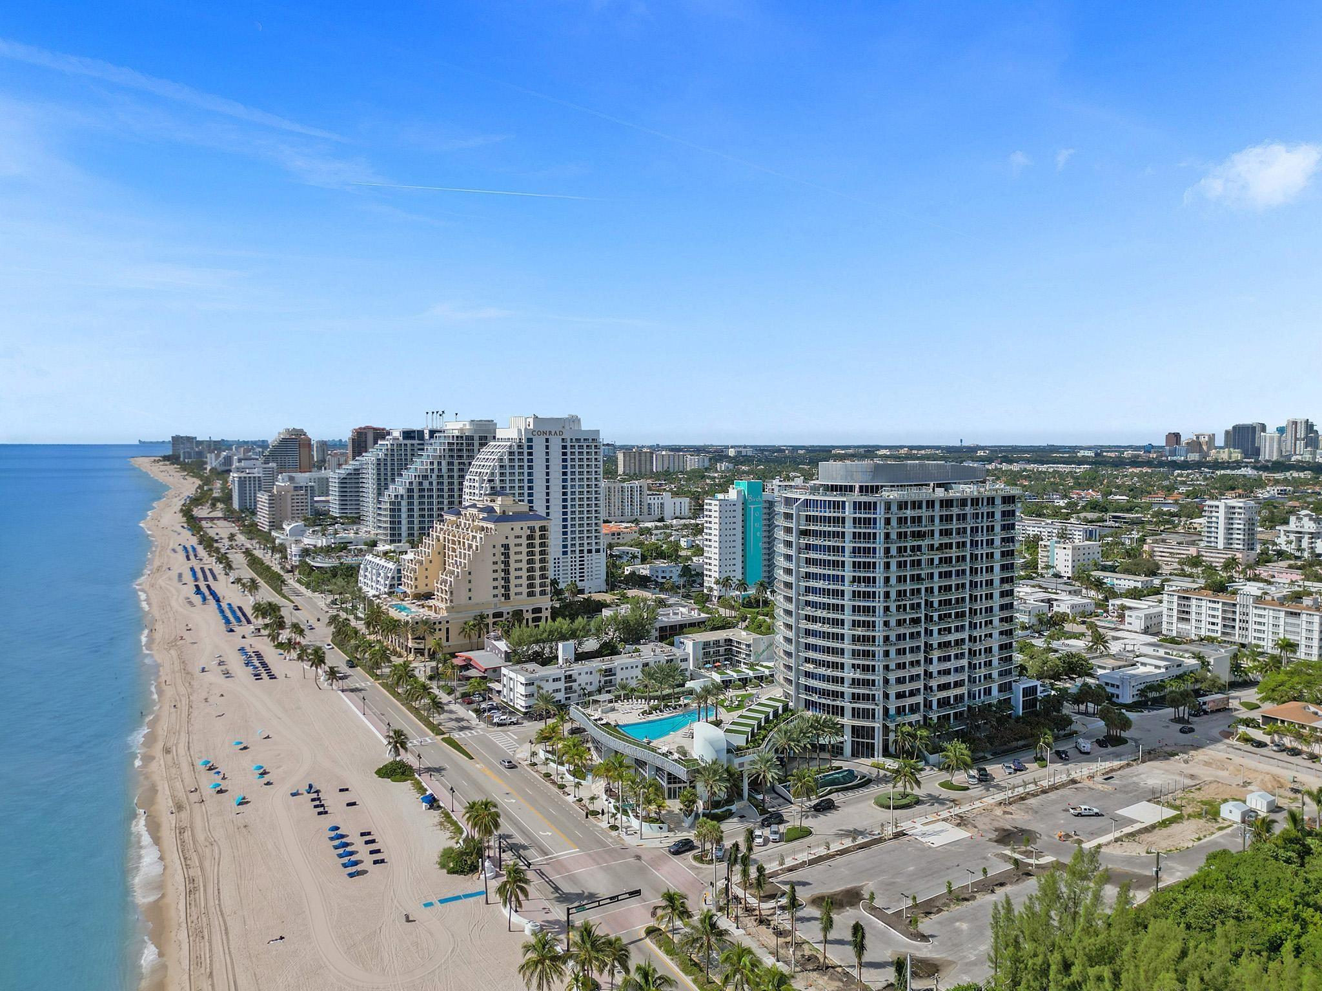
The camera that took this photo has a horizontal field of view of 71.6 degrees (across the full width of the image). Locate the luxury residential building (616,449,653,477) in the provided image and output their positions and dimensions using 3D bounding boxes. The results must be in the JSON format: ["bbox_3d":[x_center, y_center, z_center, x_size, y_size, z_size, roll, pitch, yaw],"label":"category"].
[{"bbox_3d":[-50.494,-60.471,1775.918,64.000,54.000,23.000,-2,4,-31],"label":"luxury residential building"}]

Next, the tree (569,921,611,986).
[{"bbox_3d":[-9.832,61.564,122.623,5.816,9.419,5.816,0,3,0],"label":"tree"}]

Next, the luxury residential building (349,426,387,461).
[{"bbox_3d":[-404.009,-49.581,1262.896,50.000,94.000,25.000,-2,4,-31],"label":"luxury residential building"}]

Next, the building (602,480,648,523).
[{"bbox_3d":[-35.463,5.663,823.417,45.500,37.000,21.000,-2,4,-31],"label":"building"}]

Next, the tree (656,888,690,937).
[{"bbox_3d":[1.726,61.413,132.920,5.402,8.487,5.402,0,3,0],"label":"tree"}]

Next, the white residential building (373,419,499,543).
[{"bbox_3d":[-113.804,3.737,470.482,59.324,83.236,23.000,-1,4,-12],"label":"white residential building"}]

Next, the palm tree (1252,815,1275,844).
[{"bbox_3d":[107.229,60.042,163.149,4.800,7.500,4.800,-2,4,-31],"label":"palm tree"}]

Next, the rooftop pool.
[{"bbox_3d":[4.045,53.382,213.800,29.800,1.100,13.700,-3,4,-38],"label":"rooftop pool"}]

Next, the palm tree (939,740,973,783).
[{"bbox_3d":[63.376,57.198,196.733,7.104,9.266,7.104,0,3,0],"label":"palm tree"}]

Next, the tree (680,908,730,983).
[{"bbox_3d":[6.241,61.089,124.172,6.700,10.100,6.700,0,3,0],"label":"tree"}]

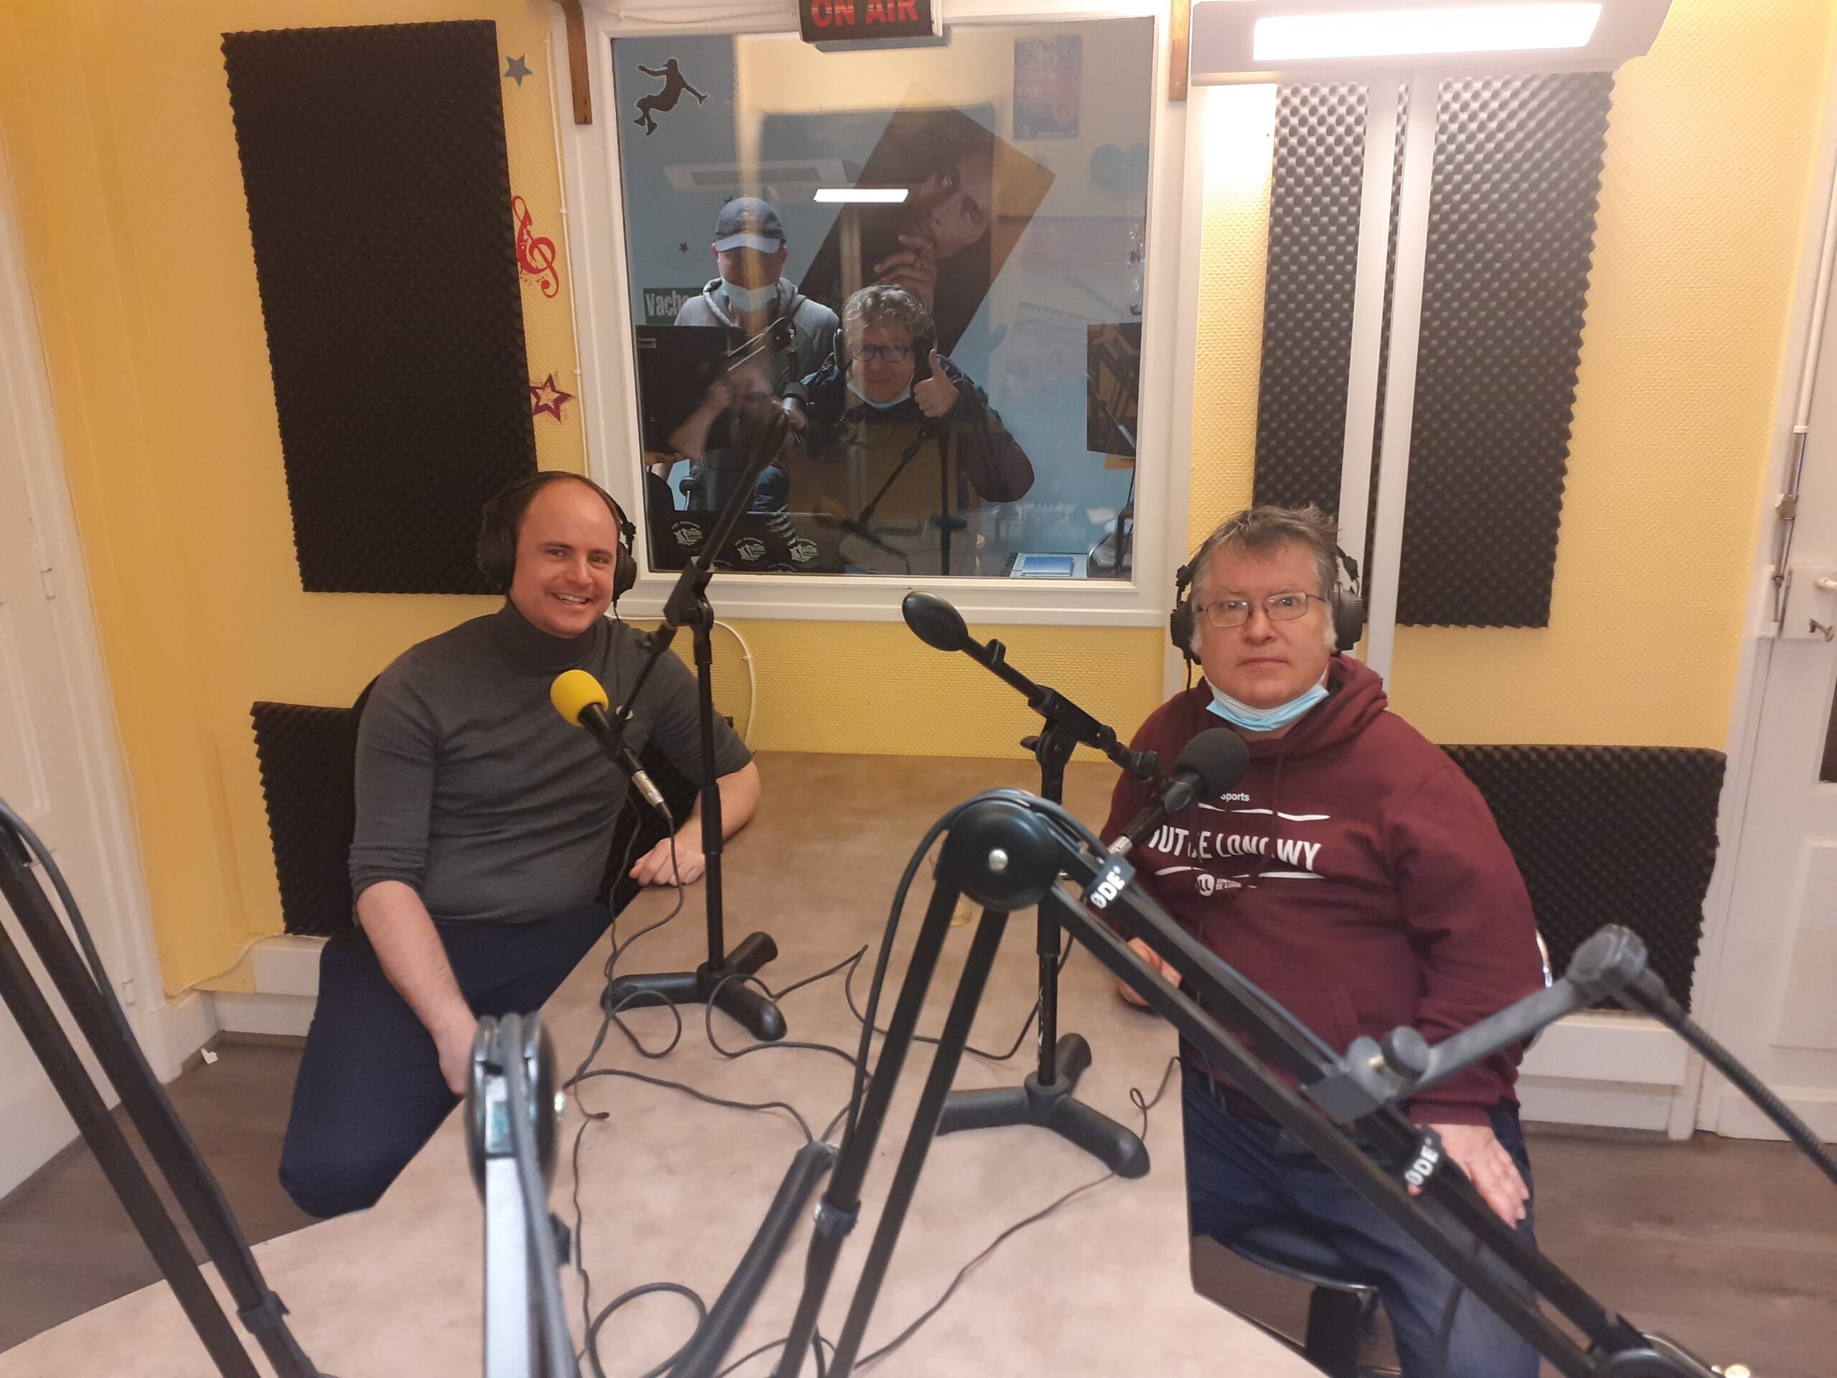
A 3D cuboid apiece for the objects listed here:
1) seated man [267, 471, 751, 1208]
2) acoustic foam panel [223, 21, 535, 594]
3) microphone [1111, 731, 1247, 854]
[{"bbox_3d":[-0.533,0.373,2.098,0.650,1.330,0.770,-3,17,-8],"label":"seated man"},{"bbox_3d":[-0.981,-0.677,2.666,0.495,1.000,0.048,2,17,8],"label":"acoustic foam panel"},{"bbox_3d":[0.275,0.110,1.510,0.200,0.071,0.071,-41,36,-28],"label":"microphone"}]

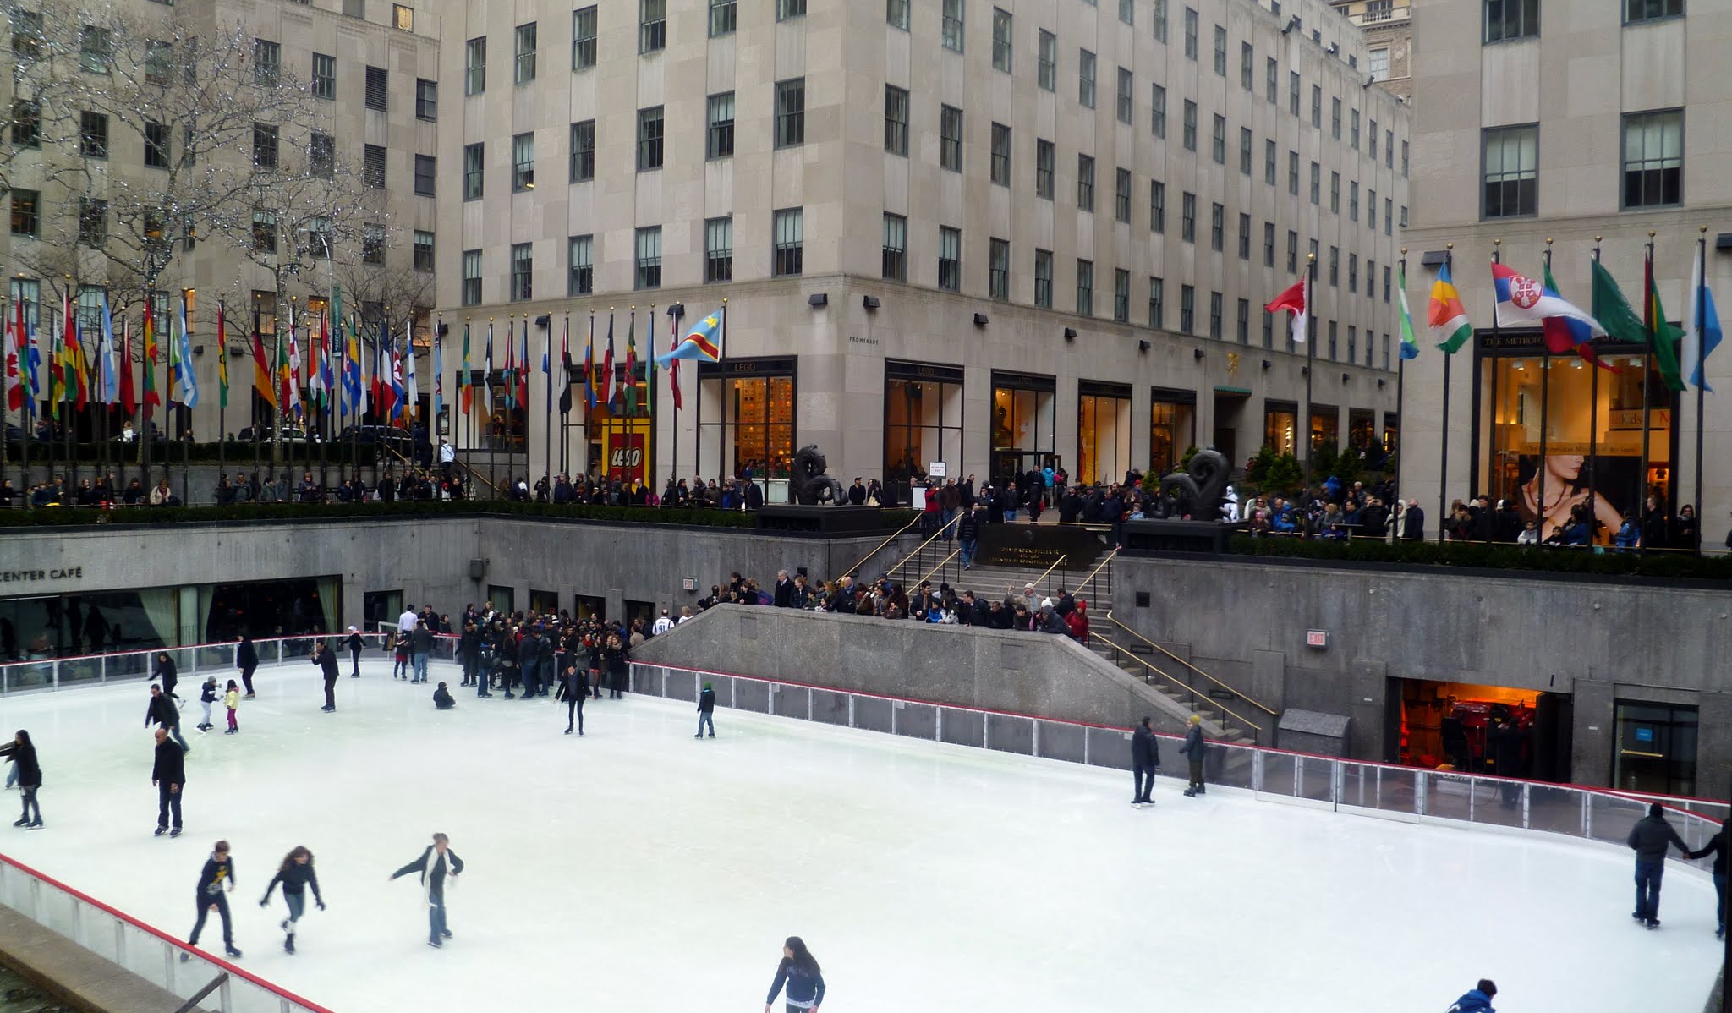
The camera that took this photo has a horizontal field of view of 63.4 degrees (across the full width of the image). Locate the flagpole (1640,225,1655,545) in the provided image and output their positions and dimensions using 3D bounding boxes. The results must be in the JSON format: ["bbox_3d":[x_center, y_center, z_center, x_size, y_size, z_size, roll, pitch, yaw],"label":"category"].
[{"bbox_3d":[15.755,-2.051,28.274,0.140,7.000,0.140,2,2,38],"label":"flagpole"}]

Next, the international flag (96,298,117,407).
[{"bbox_3d":[-21.148,-4.297,39.031,0.565,3.008,0.400,0,2,-28],"label":"international flag"}]

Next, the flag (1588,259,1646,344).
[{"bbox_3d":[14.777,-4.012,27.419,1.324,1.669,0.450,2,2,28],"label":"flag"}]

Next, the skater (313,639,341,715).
[{"bbox_3d":[-13.614,4.294,35.379,0.620,1.750,0.520,0,2,-36],"label":"skater"}]

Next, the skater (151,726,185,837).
[{"bbox_3d":[-11.640,4.563,23.354,0.580,1.770,0.480,1,2,11],"label":"skater"}]

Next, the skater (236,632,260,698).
[{"bbox_3d":[-16.058,4.114,36.380,0.580,1.690,0.520,0,2,-22],"label":"skater"}]

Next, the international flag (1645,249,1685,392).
[{"bbox_3d":[16.038,-3.738,28.145,0.780,2.900,0.500,2,2,29],"label":"international flag"}]

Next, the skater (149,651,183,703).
[{"bbox_3d":[-17.024,4.266,34.091,0.620,1.520,0.800,3,3,41],"label":"skater"}]

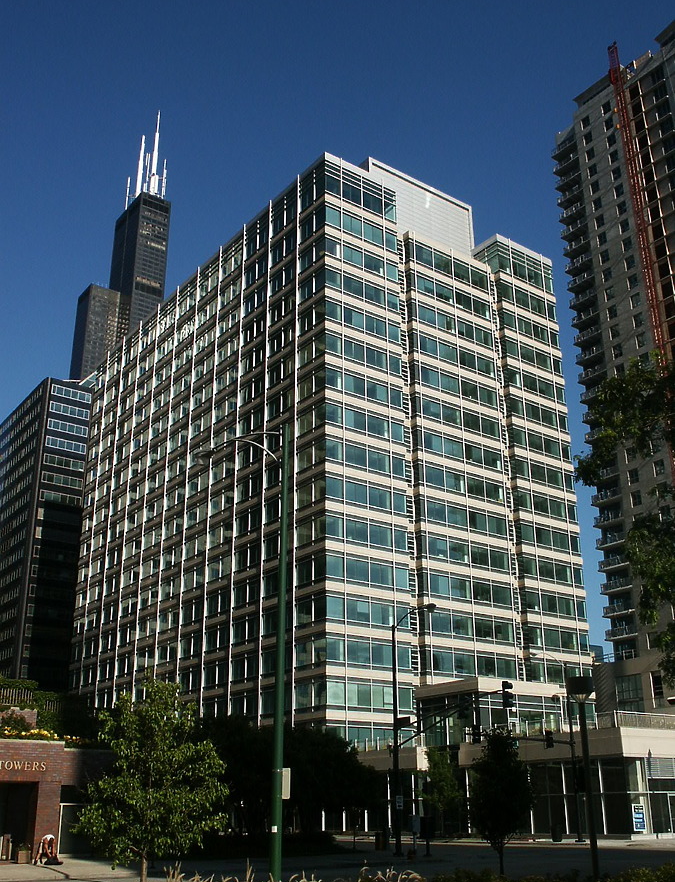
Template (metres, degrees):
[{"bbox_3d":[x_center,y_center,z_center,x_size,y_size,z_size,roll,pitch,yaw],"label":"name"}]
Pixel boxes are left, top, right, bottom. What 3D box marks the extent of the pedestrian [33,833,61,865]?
[{"bbox_3d":[-10.306,14.548,32.398,0.850,0.960,0.650,-17,-27,35],"label":"pedestrian"}]

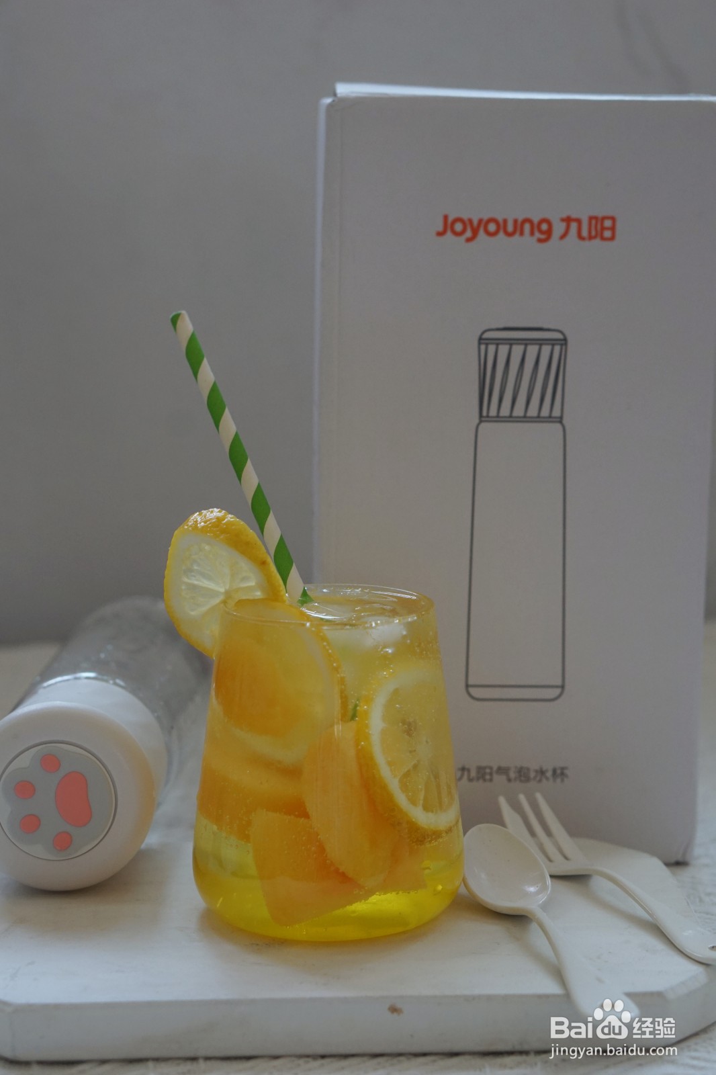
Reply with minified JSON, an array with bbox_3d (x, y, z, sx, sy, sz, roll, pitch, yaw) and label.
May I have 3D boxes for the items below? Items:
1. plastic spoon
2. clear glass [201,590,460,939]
[{"bbox_3d":[0.061,0.123,0.725,0.032,0.021,0.123,-3,14,-16],"label":"plastic spoon"},{"bbox_3d":[-0.010,0.074,0.764,0.093,0.105,0.093,0,11,0],"label":"clear glass"}]

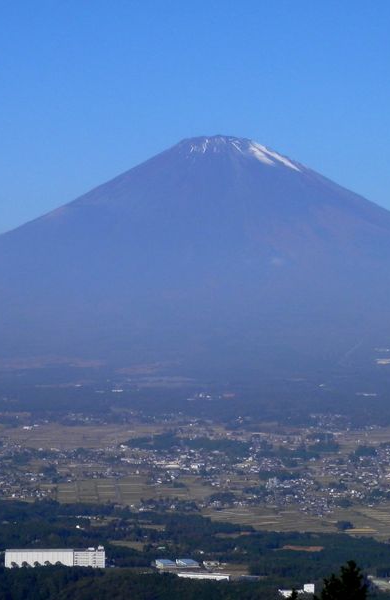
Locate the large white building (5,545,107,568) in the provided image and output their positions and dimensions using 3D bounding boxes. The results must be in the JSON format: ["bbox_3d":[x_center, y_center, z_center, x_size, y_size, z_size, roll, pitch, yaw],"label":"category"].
[{"bbox_3d":[-242.000,448.200,3220.400,173.000,34.000,40.000,0,-1,-2],"label":"large white building"}]

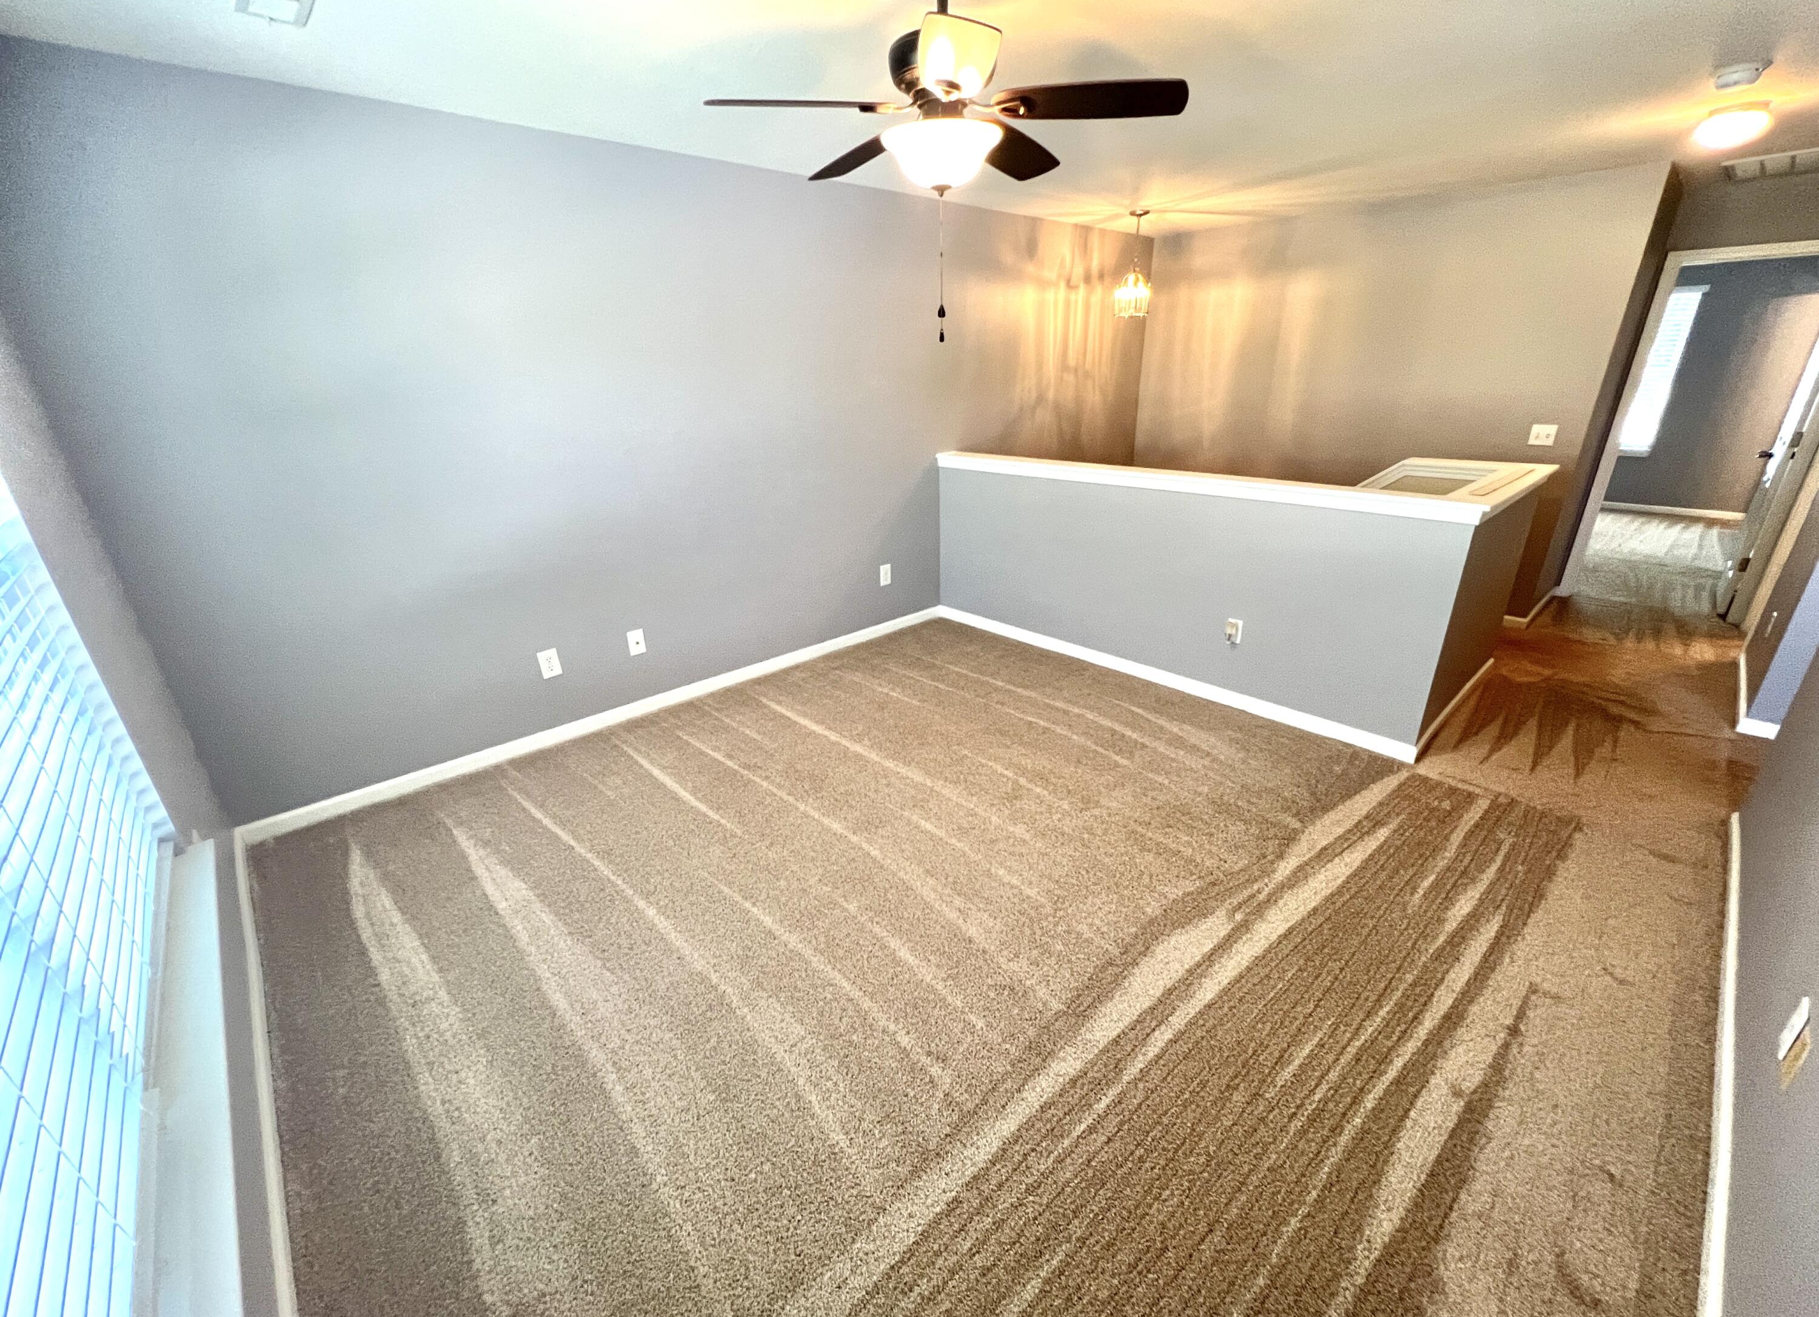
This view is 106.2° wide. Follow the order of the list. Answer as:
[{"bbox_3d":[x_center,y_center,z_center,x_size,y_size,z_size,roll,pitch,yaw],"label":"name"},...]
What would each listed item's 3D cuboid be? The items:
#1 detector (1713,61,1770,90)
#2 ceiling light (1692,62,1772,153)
[{"bbox_3d":[2.837,-1.982,2.331,0.137,0.042,0.137,-20,28,-37],"label":"detector"},{"bbox_3d":[3.282,-2.123,2.731,0.230,0.116,0.230,-20,28,-37],"label":"ceiling light"}]

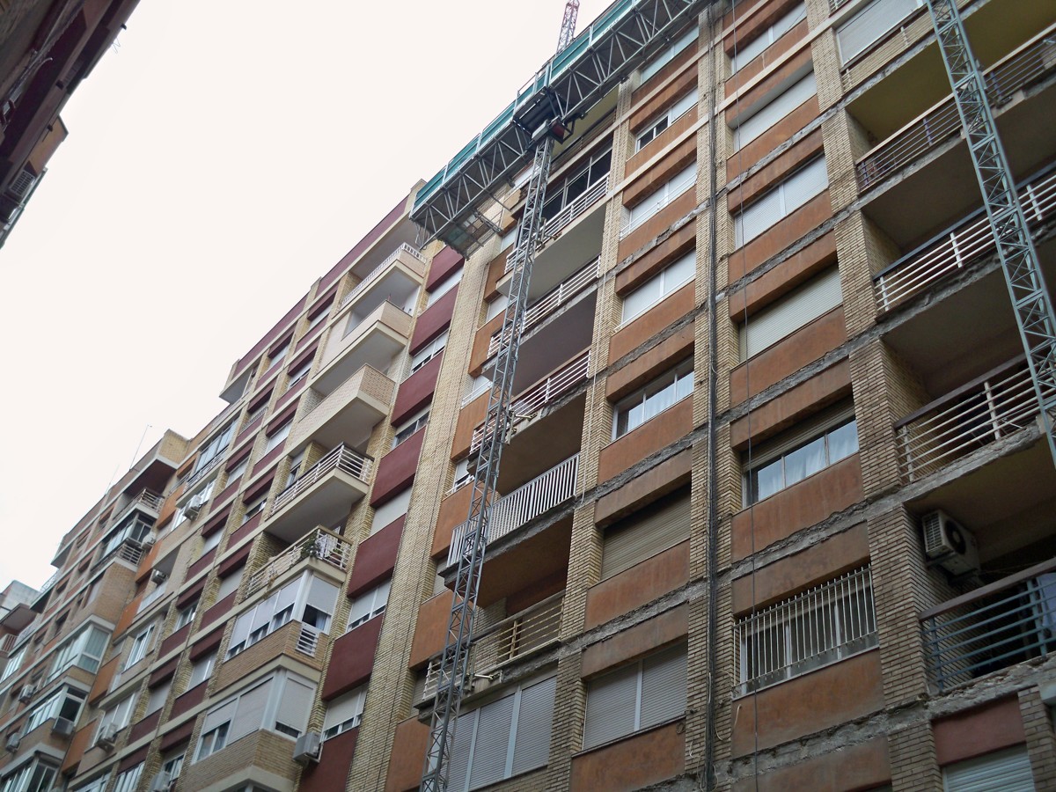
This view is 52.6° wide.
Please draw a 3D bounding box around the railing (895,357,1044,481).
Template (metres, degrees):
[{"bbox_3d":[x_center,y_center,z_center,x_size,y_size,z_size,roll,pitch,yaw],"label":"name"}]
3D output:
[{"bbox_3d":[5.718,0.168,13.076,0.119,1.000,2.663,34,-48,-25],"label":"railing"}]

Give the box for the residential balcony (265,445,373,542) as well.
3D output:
[{"bbox_3d":[-5.906,2.809,30.443,1.120,1.280,3.680,34,-48,-25],"label":"residential balcony"}]

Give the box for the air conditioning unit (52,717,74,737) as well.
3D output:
[{"bbox_3d":[-16.891,12.030,38.777,0.670,0.520,0.290,34,-48,-25],"label":"air conditioning unit"}]

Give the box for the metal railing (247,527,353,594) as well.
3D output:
[{"bbox_3d":[-6.189,4.886,28.475,1.120,1.230,3.600,34,-48,-25],"label":"metal railing"}]

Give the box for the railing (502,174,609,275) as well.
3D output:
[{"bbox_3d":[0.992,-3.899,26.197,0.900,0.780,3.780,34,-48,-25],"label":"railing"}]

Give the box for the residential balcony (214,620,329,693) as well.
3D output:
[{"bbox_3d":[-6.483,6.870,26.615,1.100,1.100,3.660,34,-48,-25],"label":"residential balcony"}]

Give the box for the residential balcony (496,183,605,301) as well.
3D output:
[{"bbox_3d":[0.957,-3.681,26.152,1.070,1.150,4.010,34,-48,-25],"label":"residential balcony"}]

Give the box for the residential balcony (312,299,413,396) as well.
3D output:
[{"bbox_3d":[-5.661,-1.391,36.337,1.238,1.287,4.207,34,-48,-25],"label":"residential balcony"}]

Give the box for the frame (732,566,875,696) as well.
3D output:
[{"bbox_3d":[3.513,3.038,13.616,0.198,1.119,2.237,34,-48,-25],"label":"frame"}]

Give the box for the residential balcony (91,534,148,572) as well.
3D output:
[{"bbox_3d":[-18.613,7.813,48.157,1.040,1.109,3.911,34,-48,-25],"label":"residential balcony"}]

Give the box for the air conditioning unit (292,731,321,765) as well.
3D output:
[{"bbox_3d":[-5.047,8.062,24.456,0.297,0.535,0.614,34,-48,-25],"label":"air conditioning unit"}]

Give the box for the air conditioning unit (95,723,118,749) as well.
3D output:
[{"bbox_3d":[-12.497,10.069,31.608,0.270,0.520,0.750,34,-48,-25],"label":"air conditioning unit"}]

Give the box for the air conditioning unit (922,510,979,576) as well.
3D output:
[{"bbox_3d":[5.199,1.806,13.145,0.683,0.525,0.277,34,-48,-25],"label":"air conditioning unit"}]

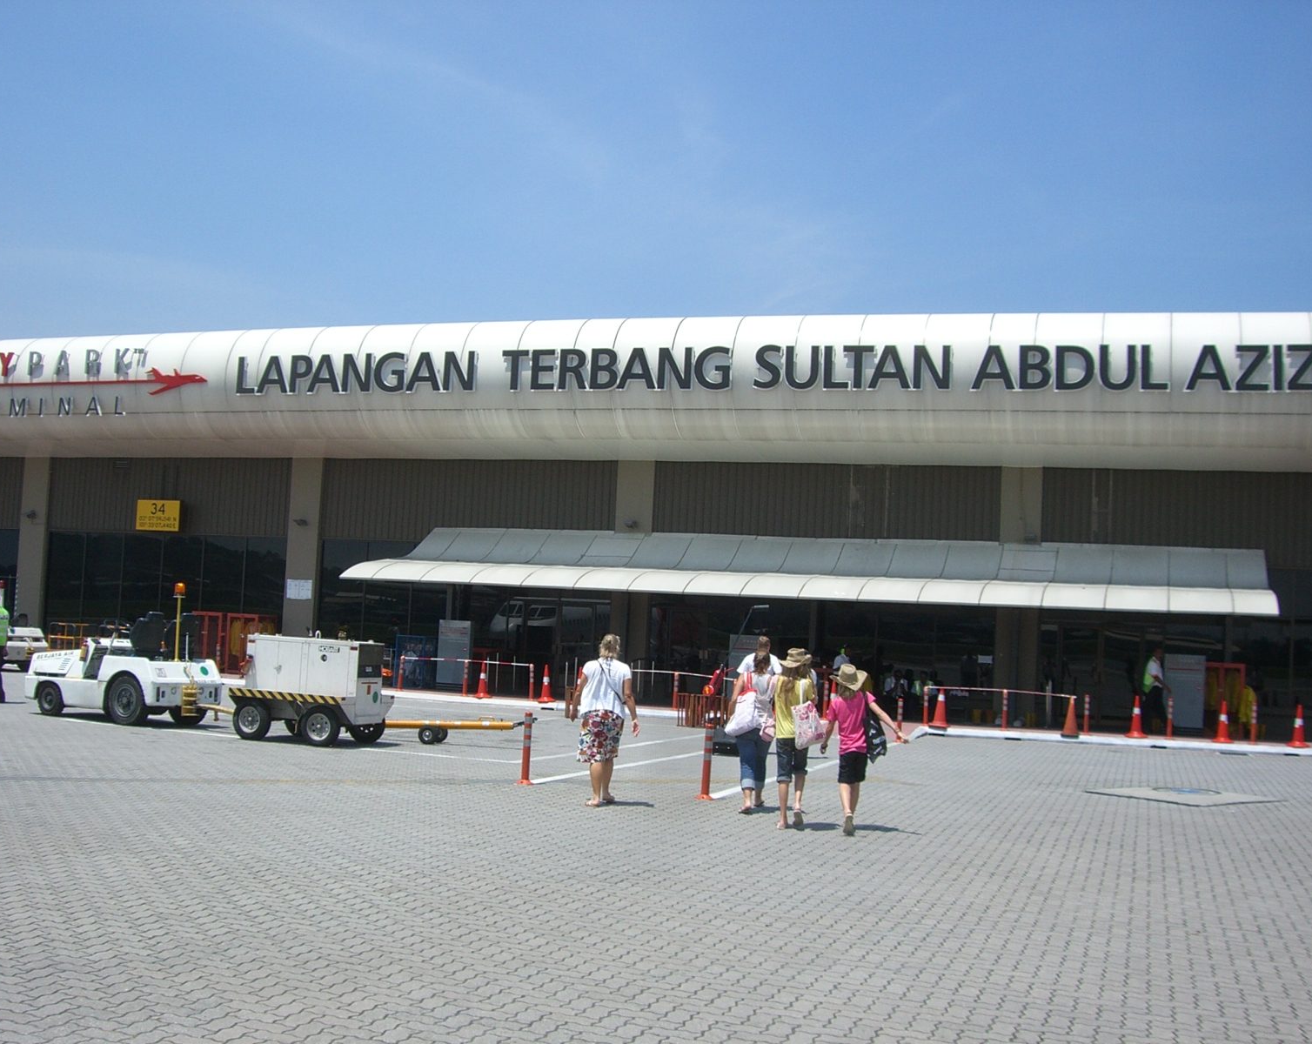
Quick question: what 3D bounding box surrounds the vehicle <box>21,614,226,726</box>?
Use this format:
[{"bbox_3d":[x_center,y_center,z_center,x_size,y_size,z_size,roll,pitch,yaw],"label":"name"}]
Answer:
[{"bbox_3d":[-7.763,2.093,22.296,2.920,1.560,1.320,0,-4,34],"label":"vehicle"}]

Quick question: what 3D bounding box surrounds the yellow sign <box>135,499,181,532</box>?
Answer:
[{"bbox_3d":[-12.263,-0.140,37.800,1.260,0.770,0.150,1,-4,18],"label":"yellow sign"}]

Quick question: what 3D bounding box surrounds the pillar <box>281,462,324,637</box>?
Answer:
[{"bbox_3d":[-8.362,1.117,36.943,0.820,5.250,0.750,1,-4,18],"label":"pillar"}]

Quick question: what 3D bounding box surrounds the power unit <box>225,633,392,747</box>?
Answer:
[{"bbox_3d":[-4.469,2.189,20.032,1.720,1.360,1.420,1,-4,18],"label":"power unit"}]

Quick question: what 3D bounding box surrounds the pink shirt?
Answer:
[{"bbox_3d":[1.745,1.789,13.700,0.440,0.550,0.280,2,-4,16],"label":"pink shirt"}]

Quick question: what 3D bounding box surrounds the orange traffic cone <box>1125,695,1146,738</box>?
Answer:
[{"bbox_3d":[8.443,3.436,26.900,0.370,0.750,0.370,1,-4,18],"label":"orange traffic cone"}]

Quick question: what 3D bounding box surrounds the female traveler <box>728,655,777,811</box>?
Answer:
[{"bbox_3d":[0.942,2.052,15.046,0.460,1.542,0.400,2,-4,16],"label":"female traveler"}]

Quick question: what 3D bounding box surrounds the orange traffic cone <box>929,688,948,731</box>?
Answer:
[{"bbox_3d":[4.894,3.241,26.400,0.340,0.750,0.340,1,-4,18],"label":"orange traffic cone"}]

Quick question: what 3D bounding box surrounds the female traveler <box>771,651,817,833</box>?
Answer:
[{"bbox_3d":[1.266,1.970,14.099,0.420,1.619,0.400,2,-4,16],"label":"female traveler"}]

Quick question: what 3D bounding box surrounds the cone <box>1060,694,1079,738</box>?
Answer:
[{"bbox_3d":[6.987,3.296,25.800,0.330,0.750,0.330,1,-4,18],"label":"cone"}]

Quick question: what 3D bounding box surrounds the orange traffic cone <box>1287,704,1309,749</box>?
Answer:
[{"bbox_3d":[10.927,3.488,26.000,0.370,0.750,0.370,1,-4,18],"label":"orange traffic cone"}]

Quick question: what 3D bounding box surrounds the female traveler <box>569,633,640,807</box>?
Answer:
[{"bbox_3d":[-0.492,1.904,14.700,0.630,1.620,0.420,2,-4,9],"label":"female traveler"}]

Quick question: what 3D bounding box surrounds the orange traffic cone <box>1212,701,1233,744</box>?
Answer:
[{"bbox_3d":[9.798,3.467,26.400,0.370,0.750,0.370,1,-4,18],"label":"orange traffic cone"}]

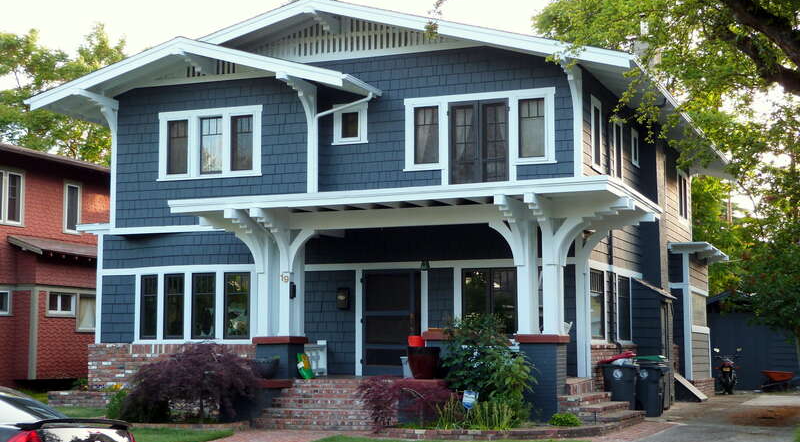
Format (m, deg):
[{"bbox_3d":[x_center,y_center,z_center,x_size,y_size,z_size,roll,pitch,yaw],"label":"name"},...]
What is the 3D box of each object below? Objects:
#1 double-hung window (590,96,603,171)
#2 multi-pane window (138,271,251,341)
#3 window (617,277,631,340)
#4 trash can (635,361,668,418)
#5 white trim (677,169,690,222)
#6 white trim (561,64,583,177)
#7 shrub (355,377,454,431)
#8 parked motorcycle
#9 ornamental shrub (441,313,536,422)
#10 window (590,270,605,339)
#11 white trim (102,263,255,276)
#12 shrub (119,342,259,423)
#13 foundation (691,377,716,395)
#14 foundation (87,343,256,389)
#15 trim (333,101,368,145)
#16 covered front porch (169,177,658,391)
[{"bbox_3d":[3.814,-1.634,23.592,0.130,1.389,0.948,-3,-7,21],"label":"double-hung window"},{"bbox_3d":[-4.073,1.700,24.113,2.790,1.450,0.100,-2,-6,21],"label":"multi-pane window"},{"bbox_3d":[4.598,1.811,25.107,0.100,1.380,1.380,-2,-6,21],"label":"window"},{"bbox_3d":[4.635,3.044,22.425,0.500,1.040,0.600,-2,-6,21],"label":"trash can"},{"bbox_3d":[7.868,-0.693,33.842,0.140,1.068,2.144,-3,-7,21],"label":"white trim"},{"bbox_3d":[3.121,-1.791,21.972,0.170,1.930,0.770,-2,-6,21],"label":"white trim"},{"bbox_3d":[0.074,3.010,20.200,1.420,0.880,1.100,-2,-6,21],"label":"shrub"},{"bbox_3d":[8.712,3.990,32.656,0.800,1.200,2.000,-2,-6,17],"label":"parked motorcycle"},{"bbox_3d":[1.413,2.363,19.723,1.420,1.700,1.300,-3,-7,21],"label":"ornamental shrub"},{"bbox_3d":[3.720,1.592,22.987,0.130,1.287,1.260,-3,-7,21],"label":"window"},{"bbox_3d":[-4.461,0.967,24.340,3.620,0.135,0.060,-2,-6,21],"label":"white trim"},{"bbox_3d":[-3.797,2.877,21.838,2.300,1.380,1.800,-3,-7,21],"label":"shrub"},{"bbox_3d":[7.723,4.261,31.365,0.300,0.441,4.100,-3,-7,21],"label":"foundation"},{"bbox_3d":[-4.496,2.905,24.248,3.830,0.920,0.300,-2,-6,21],"label":"foundation"},{"bbox_3d":[-0.990,-1.918,24.024,0.740,0.817,0.140,-3,-7,21],"label":"trim"},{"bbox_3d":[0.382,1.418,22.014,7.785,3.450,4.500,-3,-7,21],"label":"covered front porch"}]

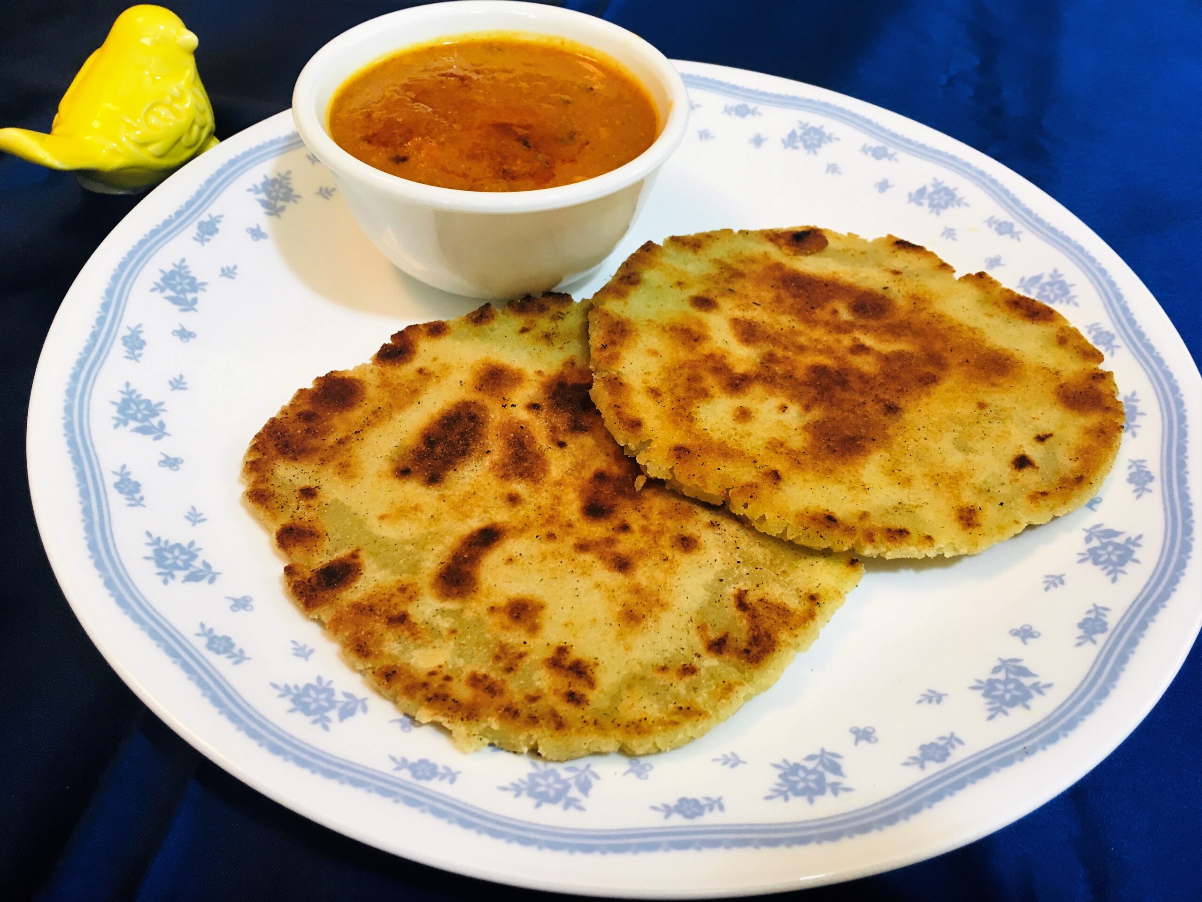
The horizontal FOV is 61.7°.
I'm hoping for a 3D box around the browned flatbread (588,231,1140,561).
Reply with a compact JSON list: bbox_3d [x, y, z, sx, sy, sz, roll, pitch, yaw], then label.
[{"bbox_3d":[0.056,-0.018,0.233,0.122,0.009,0.112,4,43,0],"label":"browned flatbread"}]

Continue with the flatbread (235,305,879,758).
[{"bbox_3d":[-0.009,0.009,0.214,0.126,0.009,0.121,4,47,0],"label":"flatbread"}]

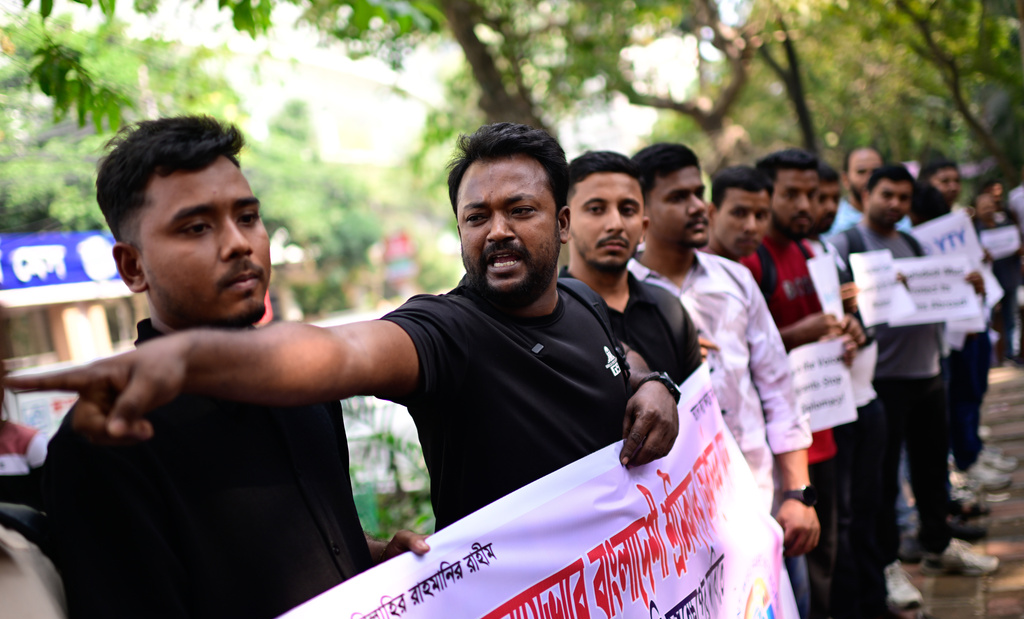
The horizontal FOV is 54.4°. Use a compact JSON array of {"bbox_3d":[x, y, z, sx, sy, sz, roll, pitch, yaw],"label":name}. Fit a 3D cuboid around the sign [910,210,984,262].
[{"bbox_3d":[1.819,-0.223,4.242,0.390,0.285,0.010,-21,-3,-6],"label":"sign"}]

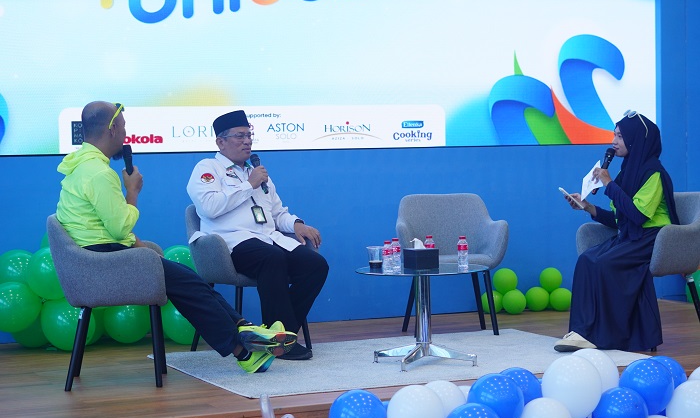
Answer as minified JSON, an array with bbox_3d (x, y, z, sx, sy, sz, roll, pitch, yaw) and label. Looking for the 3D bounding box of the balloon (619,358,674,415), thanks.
[{"bbox_3d":[1.328,0.798,6.520,0.247,0.250,0.247,-1,3,0],"label":"balloon"}]

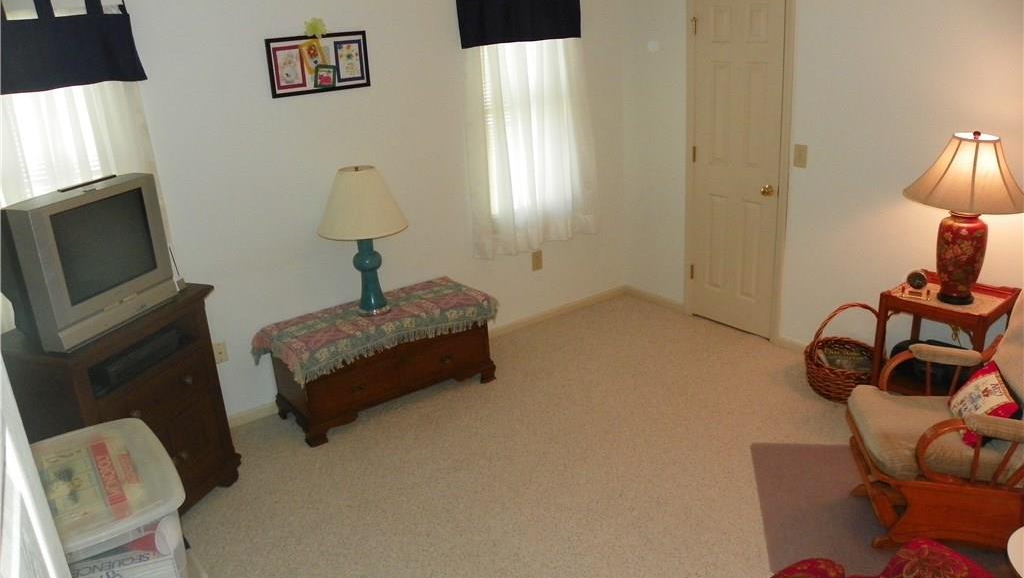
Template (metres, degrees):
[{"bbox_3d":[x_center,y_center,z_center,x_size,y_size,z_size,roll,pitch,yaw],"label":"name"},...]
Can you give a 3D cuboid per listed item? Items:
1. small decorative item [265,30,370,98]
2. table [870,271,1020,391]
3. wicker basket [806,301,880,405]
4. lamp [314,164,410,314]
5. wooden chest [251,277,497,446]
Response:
[{"bbox_3d":[-0.966,-1.132,3.872,0.527,0.274,0.025,-17,23,-32],"label":"small decorative item"},{"bbox_3d":[1.986,0.311,3.580,0.388,0.657,0.448,-15,22,-29],"label":"table"},{"bbox_3d":[1.714,0.296,3.921,0.418,0.497,0.418,5,21,23],"label":"wicker basket"},{"bbox_3d":[-0.773,-0.255,4.010,0.468,0.776,0.468,-17,23,-32],"label":"lamp"},{"bbox_3d":[-0.689,0.361,4.188,1.154,0.512,0.478,-17,23,-32],"label":"wooden chest"}]

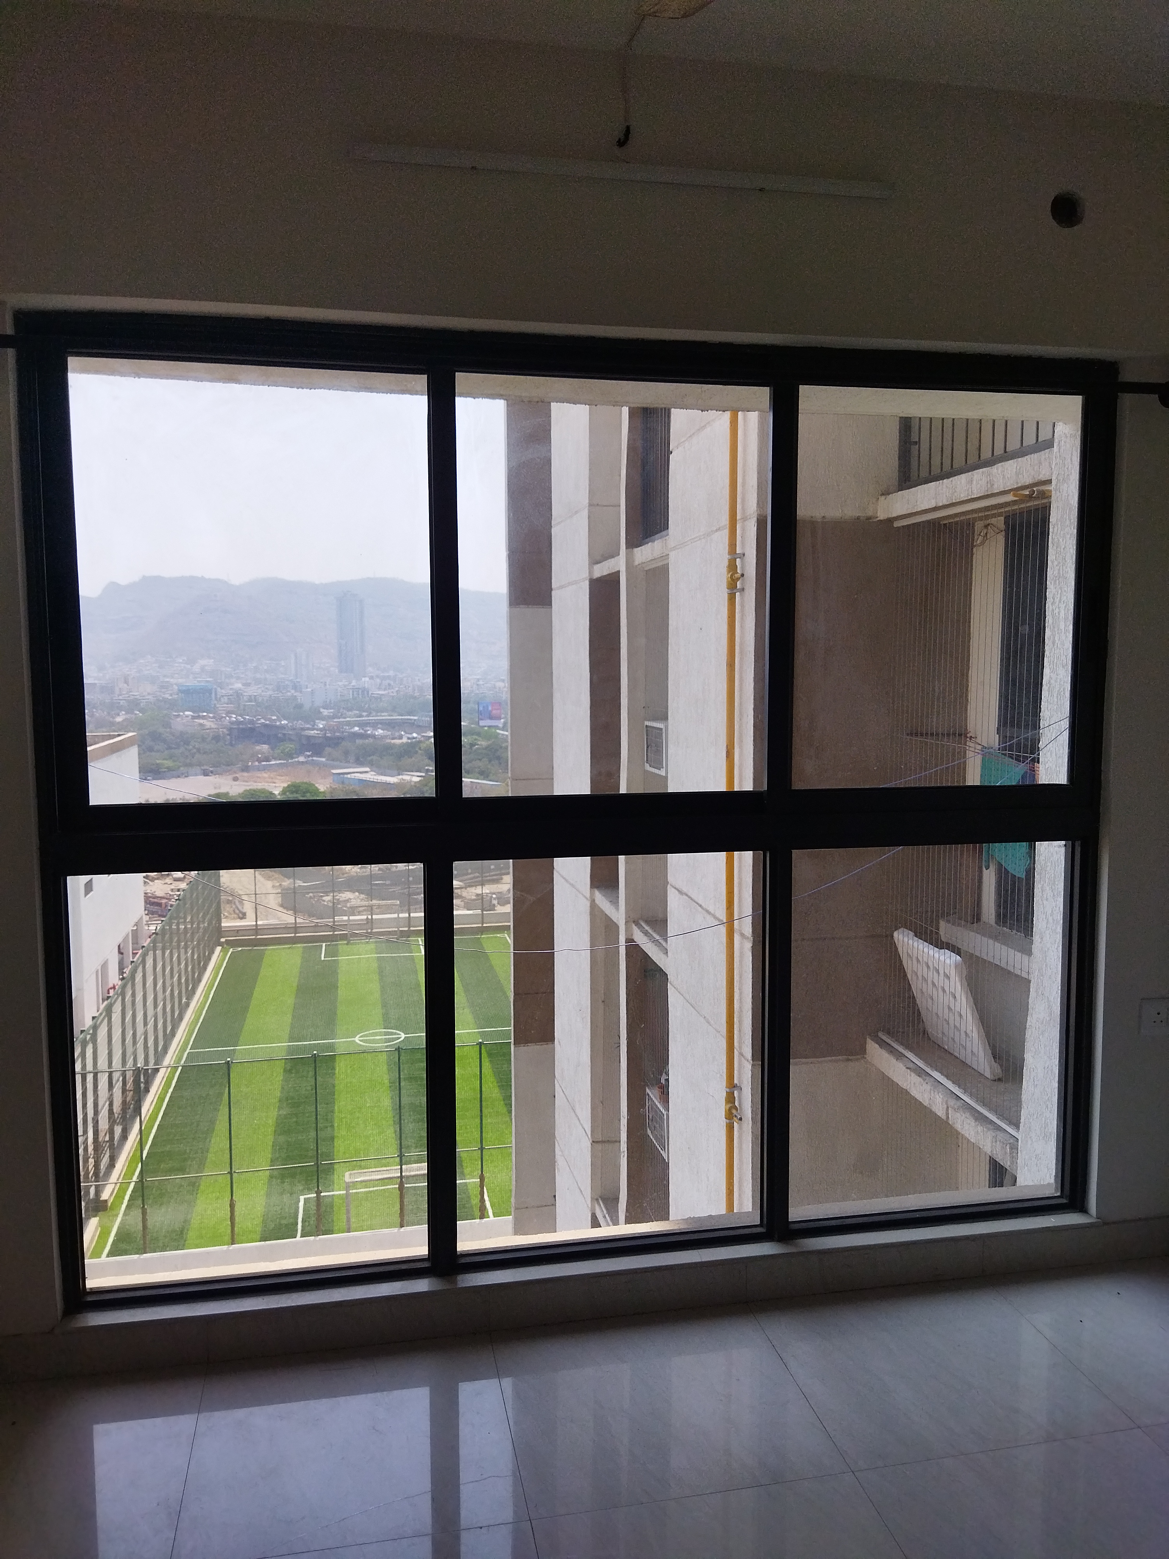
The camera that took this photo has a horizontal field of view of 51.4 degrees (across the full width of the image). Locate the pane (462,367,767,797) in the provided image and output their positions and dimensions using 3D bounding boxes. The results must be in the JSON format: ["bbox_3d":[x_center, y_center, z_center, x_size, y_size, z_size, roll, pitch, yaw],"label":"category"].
[{"bbox_3d":[0.075,-0.420,2.700,0.705,0.909,0.030,-1,6,-11],"label":"pane"}]

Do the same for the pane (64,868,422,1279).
[{"bbox_3d":[-0.712,0.642,2.643,0.735,0.902,0.030,-1,6,-11],"label":"pane"}]

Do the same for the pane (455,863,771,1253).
[{"bbox_3d":[0.064,0.624,2.797,0.721,0.902,0.030,-1,6,-11],"label":"pane"}]

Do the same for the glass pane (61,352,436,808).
[{"bbox_3d":[-0.680,-0.402,2.550,0.715,0.909,0.030,-1,6,-11],"label":"glass pane"}]

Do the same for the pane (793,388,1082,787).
[{"bbox_3d":[0.831,-0.437,2.850,0.707,0.909,0.030,-1,6,-11],"label":"pane"}]

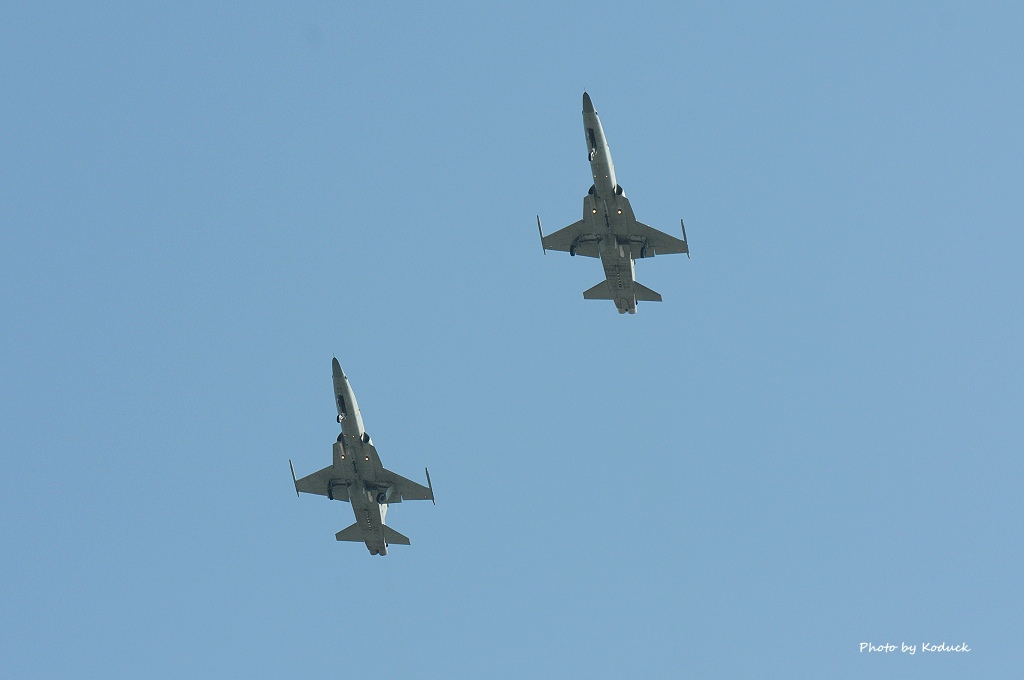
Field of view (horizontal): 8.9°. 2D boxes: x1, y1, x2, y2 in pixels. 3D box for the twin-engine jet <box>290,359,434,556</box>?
[{"bbox_3d":[-8.519,6.176,364.505,8.200,4.080,14.500,3,-50,18],"label":"twin-engine jet"}]

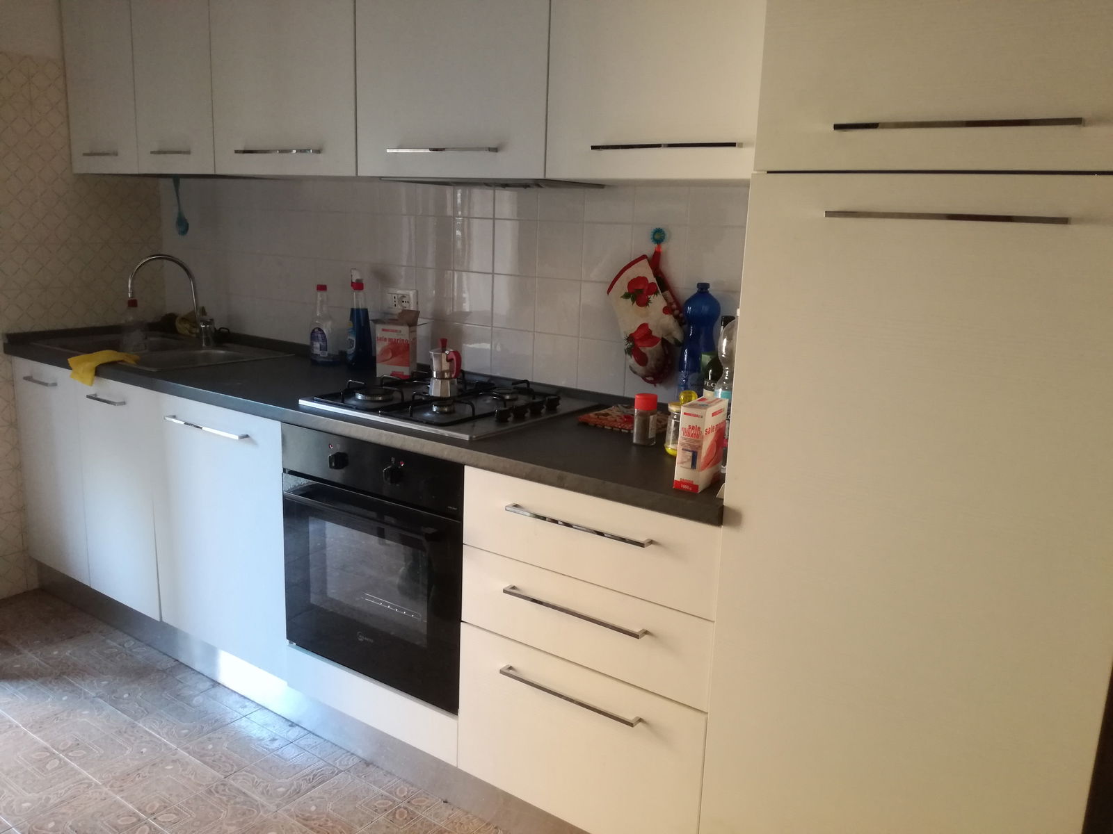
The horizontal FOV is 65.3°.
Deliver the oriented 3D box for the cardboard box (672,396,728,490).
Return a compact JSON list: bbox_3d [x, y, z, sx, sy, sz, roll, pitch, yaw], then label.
[{"bbox_3d":[0.265,0.049,1.585,0.048,0.152,0.115,9,14,29],"label":"cardboard box"}]

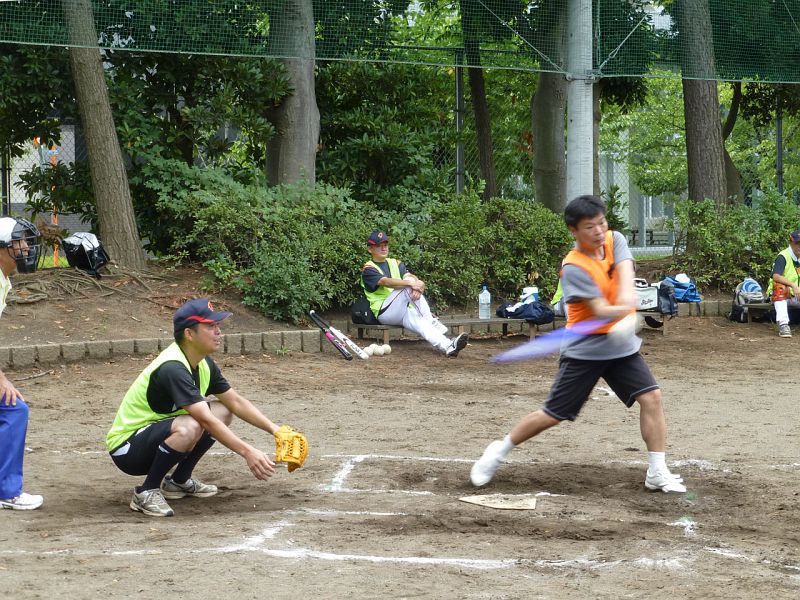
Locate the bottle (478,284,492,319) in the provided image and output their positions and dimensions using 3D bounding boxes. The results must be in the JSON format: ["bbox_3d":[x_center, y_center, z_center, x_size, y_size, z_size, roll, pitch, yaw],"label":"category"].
[{"bbox_3d":[0.810,0.016,17.300,0.105,0.320,0.095,-2,4,-22],"label":"bottle"}]

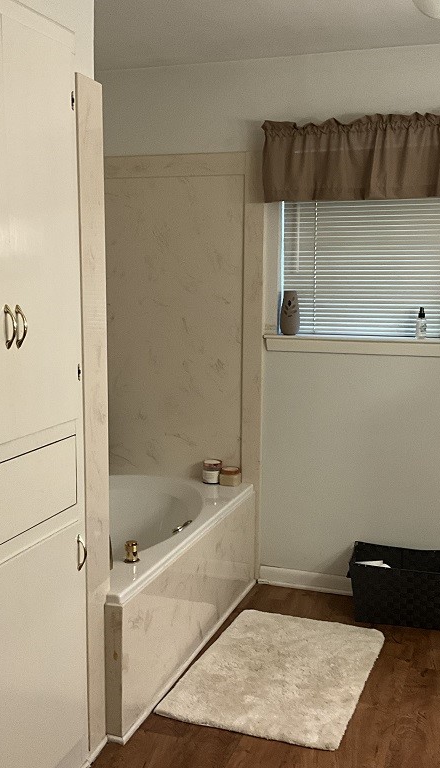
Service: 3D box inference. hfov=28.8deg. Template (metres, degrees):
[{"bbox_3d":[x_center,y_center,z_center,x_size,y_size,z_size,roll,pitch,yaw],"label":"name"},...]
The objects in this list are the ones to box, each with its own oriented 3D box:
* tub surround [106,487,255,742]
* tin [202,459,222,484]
[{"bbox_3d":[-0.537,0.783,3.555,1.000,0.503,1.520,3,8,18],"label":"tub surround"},{"bbox_3d":[-0.037,0.415,4.052,0.087,0.101,0.087,0,8,0],"label":"tin"}]

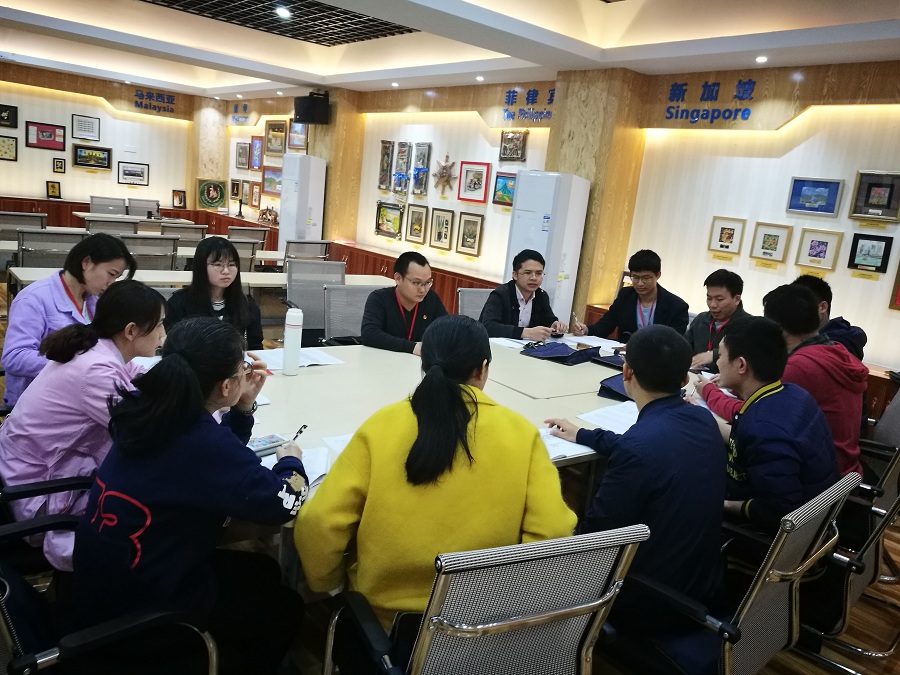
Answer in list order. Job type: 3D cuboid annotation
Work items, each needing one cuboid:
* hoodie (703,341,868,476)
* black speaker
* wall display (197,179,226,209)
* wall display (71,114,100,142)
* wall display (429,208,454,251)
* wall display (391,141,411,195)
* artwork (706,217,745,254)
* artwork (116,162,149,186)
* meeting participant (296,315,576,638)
[{"bbox_3d":[1.395,0.313,2.971,0.520,0.660,0.680,-3,15,-35],"label":"hoodie"},{"bbox_3d":[-1.702,-2.794,8.660,0.400,0.300,0.270,14,14,33],"label":"black speaker"},{"bbox_3d":[-3.780,-2.254,11.134,0.520,0.490,0.040,-1,14,-33],"label":"wall display"},{"bbox_3d":[-5.250,-3.018,10.129,0.362,0.325,0.030,-4,16,-40],"label":"wall display"},{"bbox_3d":[-0.069,-1.109,7.218,0.035,0.397,0.336,-4,16,-40],"label":"wall display"},{"bbox_3d":[-0.582,-2.004,8.327,0.060,0.600,0.270,-5,16,-40],"label":"wall display"},{"bbox_3d":[2.088,-0.771,5.306,0.030,0.257,0.255,-5,16,-40],"label":"artwork"},{"bbox_3d":[-5.240,-2.700,11.622,0.475,0.355,0.030,-5,16,-40],"label":"artwork"},{"bbox_3d":[-0.108,0.525,1.940,0.640,1.200,0.680,3,12,-15],"label":"meeting participant"}]

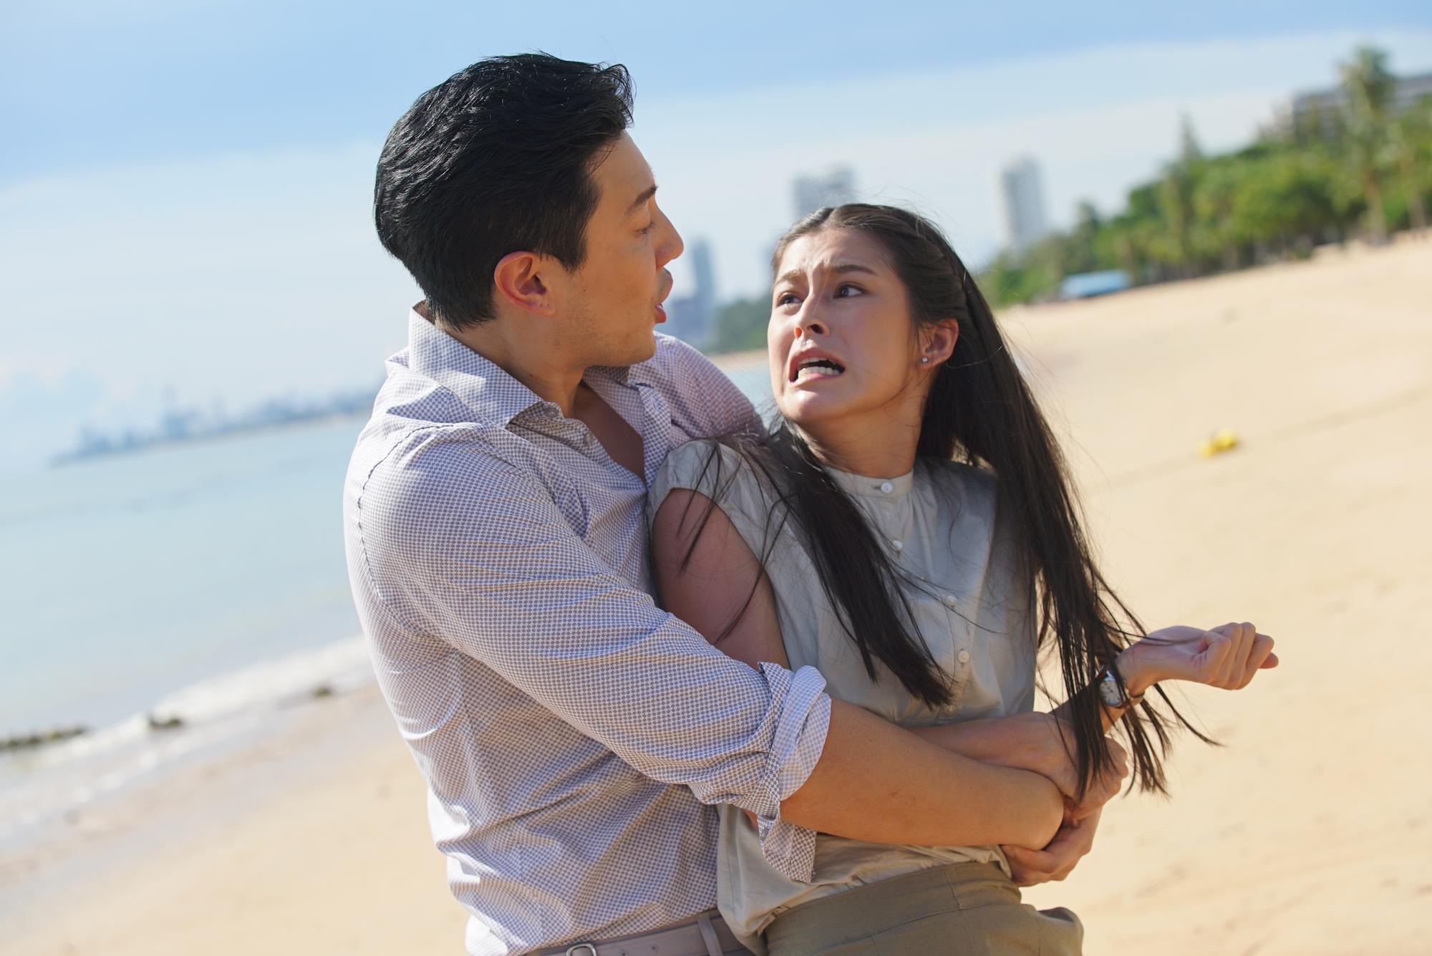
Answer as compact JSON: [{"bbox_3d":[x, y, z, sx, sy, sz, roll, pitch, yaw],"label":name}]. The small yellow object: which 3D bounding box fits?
[{"bbox_3d":[3.846,-0.261,21.300,0.310,0.180,0.220,-9,2,10],"label":"small yellow object"}]

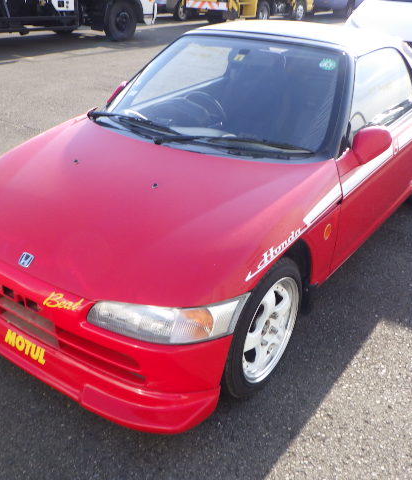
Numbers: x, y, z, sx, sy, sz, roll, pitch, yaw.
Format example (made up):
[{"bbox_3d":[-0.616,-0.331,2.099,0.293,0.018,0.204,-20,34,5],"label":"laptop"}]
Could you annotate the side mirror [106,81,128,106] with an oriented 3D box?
[{"bbox_3d":[-0.470,-0.765,2.804,0.170,0.135,0.120,18,31,32],"label":"side mirror"}]

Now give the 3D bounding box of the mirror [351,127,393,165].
[{"bbox_3d":[0.662,-0.380,2.057,0.170,0.135,0.120,18,31,32],"label":"mirror"}]

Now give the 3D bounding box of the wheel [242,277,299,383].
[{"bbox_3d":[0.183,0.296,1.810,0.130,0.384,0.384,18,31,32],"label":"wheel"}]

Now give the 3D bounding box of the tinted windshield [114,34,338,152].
[{"bbox_3d":[0.104,-0.697,2.380,1.230,0.100,0.670,18,65,32],"label":"tinted windshield"}]

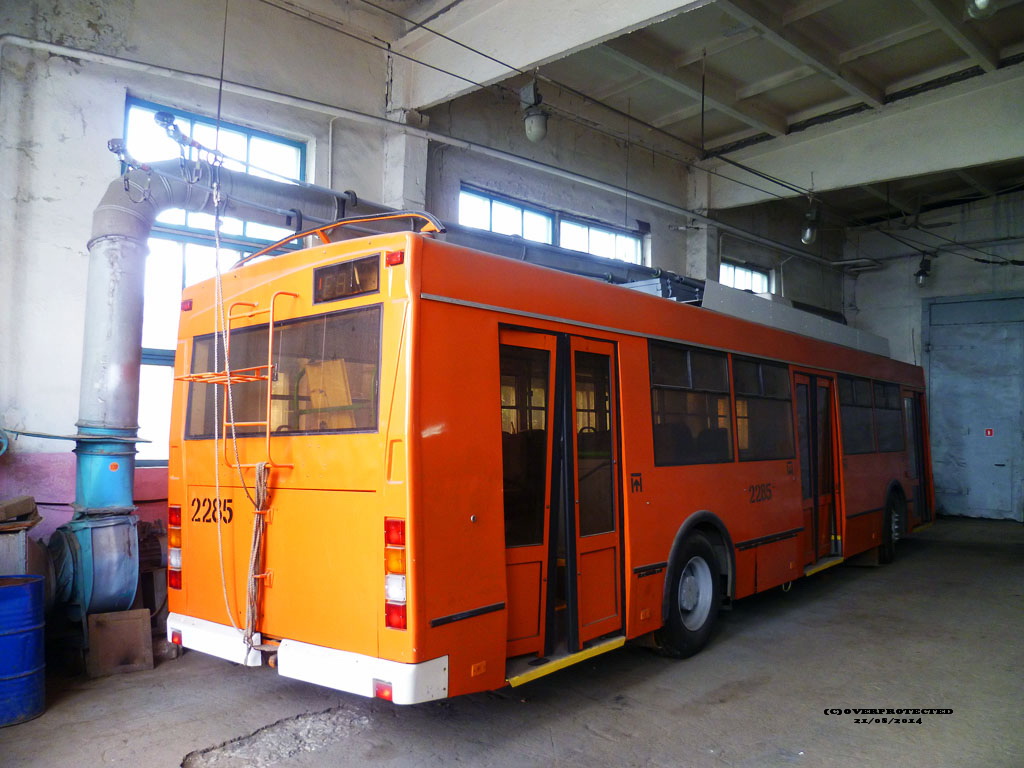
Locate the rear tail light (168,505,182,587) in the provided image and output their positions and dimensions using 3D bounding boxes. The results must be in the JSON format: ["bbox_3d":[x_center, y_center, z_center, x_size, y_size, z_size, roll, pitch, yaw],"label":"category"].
[{"bbox_3d":[-2.342,1.147,5.830,0.180,0.580,0.060,-4,-6,38],"label":"rear tail light"}]

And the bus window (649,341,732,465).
[{"bbox_3d":[1.524,0.186,7.014,0.050,1.000,1.460,-6,-7,38],"label":"bus window"}]

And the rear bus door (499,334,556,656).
[{"bbox_3d":[0.043,0.678,5.190,0.600,2.020,0.060,3,-6,-42],"label":"rear bus door"}]

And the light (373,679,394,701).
[{"bbox_3d":[-0.671,1.645,4.457,0.130,0.085,0.050,-4,-6,38],"label":"light"}]

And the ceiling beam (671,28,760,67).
[{"bbox_3d":[2.643,-4.368,10.671,0.110,0.130,1.280,4,-6,-44],"label":"ceiling beam"}]

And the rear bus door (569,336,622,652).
[{"bbox_3d":[0.556,0.719,5.772,0.050,2.040,0.590,-4,-6,38],"label":"rear bus door"}]

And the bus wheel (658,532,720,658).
[{"bbox_3d":[1.397,1.749,6.966,0.330,0.960,0.960,-4,-6,38],"label":"bus wheel"}]

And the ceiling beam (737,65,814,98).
[{"bbox_3d":[3.717,-4.289,11.698,0.110,0.130,1.280,4,-6,-44],"label":"ceiling beam"}]

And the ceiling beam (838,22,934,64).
[{"bbox_3d":[4.820,-4.437,10.694,0.110,0.130,1.280,4,-6,-44],"label":"ceiling beam"}]

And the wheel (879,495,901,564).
[{"bbox_3d":[5.263,2.042,11.712,0.300,0.960,0.960,-4,-6,38],"label":"wheel"}]

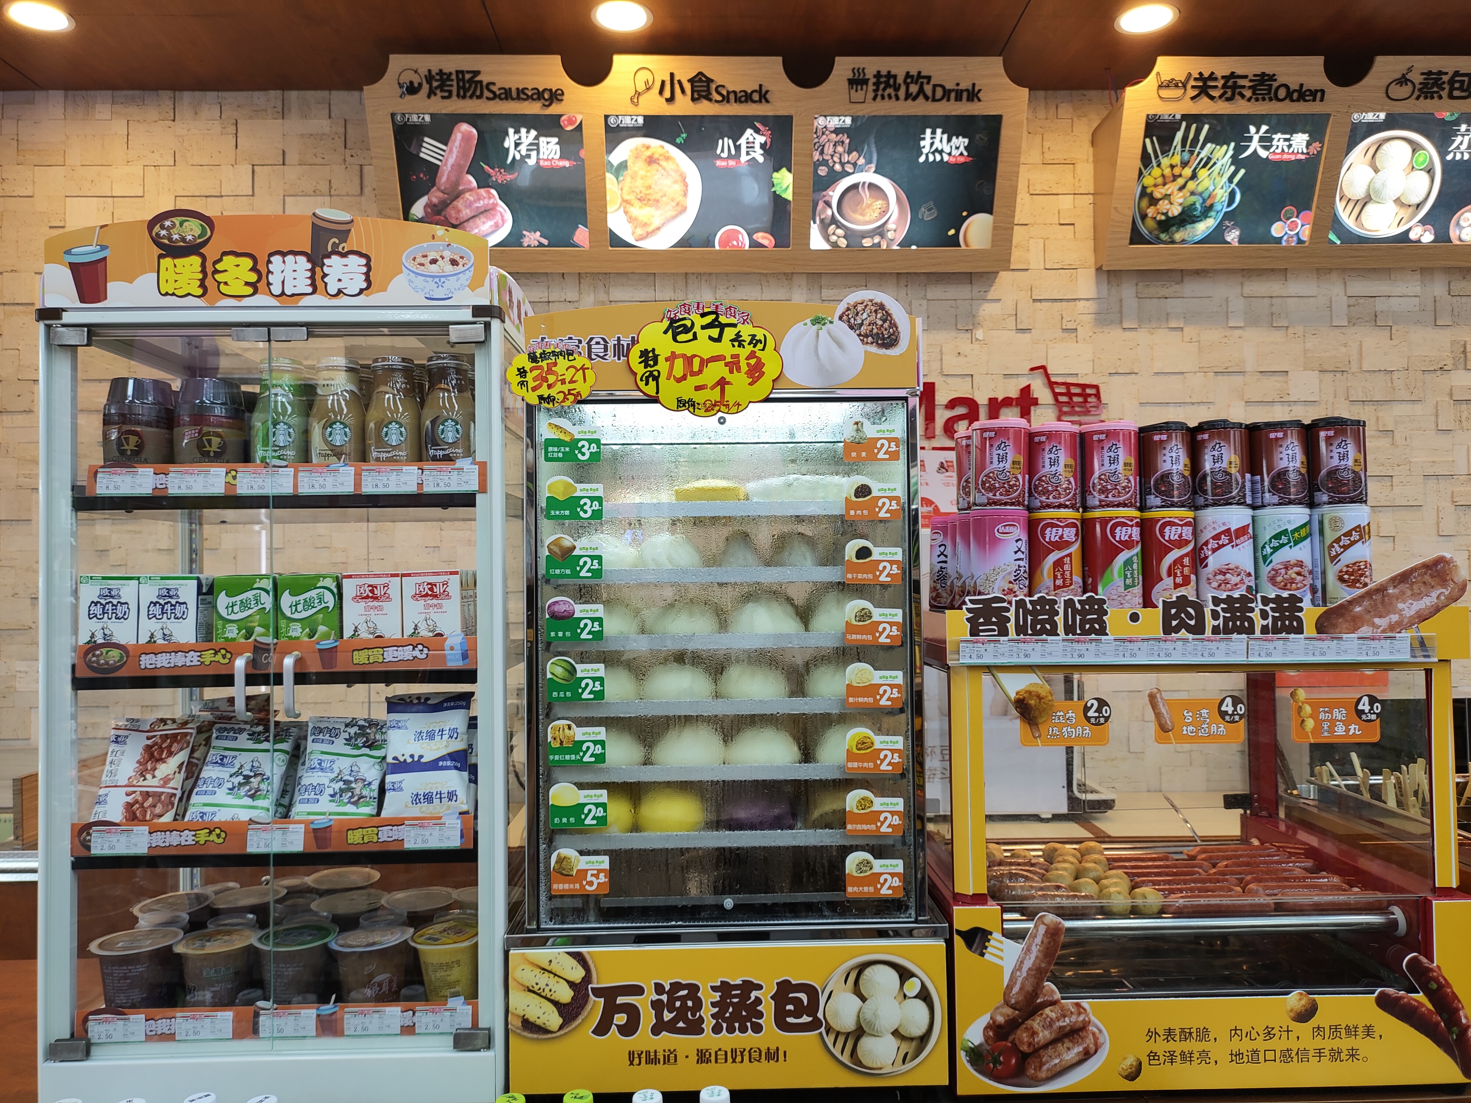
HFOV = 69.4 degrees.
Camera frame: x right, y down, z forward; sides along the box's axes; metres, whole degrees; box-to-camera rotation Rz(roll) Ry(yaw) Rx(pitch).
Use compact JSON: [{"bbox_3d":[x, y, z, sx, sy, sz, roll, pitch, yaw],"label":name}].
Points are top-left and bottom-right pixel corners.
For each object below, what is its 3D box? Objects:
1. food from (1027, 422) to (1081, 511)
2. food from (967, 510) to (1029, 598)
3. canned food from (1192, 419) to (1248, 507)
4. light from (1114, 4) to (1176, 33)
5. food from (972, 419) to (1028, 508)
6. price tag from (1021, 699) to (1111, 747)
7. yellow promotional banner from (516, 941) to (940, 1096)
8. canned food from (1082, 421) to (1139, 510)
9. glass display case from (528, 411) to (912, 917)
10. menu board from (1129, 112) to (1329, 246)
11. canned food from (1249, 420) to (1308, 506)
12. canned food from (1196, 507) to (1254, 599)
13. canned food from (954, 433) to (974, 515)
[{"bbox_3d":[0.373,-0.098,1.255,0.066,0.103,0.066,-1,-1,-2],"label":"food"},{"bbox_3d":[0.311,0.011,1.252,0.067,0.118,0.067,-1,-1,-2],"label":"food"},{"bbox_3d":[0.586,-0.103,1.285,0.067,0.104,0.067,-1,-1,-1],"label":"canned food"},{"bbox_3d":[0.946,-1.242,2.450,0.145,0.030,0.145,-1,-1,-1],"label":"light"},{"bbox_3d":[0.317,-0.101,1.270,0.067,0.104,0.067,-1,-1,-1],"label":"food"},{"bbox_3d":[0.361,0.188,1.160,0.098,0.053,0.008,-1,-1,-1],"label":"price tag"},{"bbox_3d":[-0.006,0.499,1.140,0.467,0.151,0.015,-1,-1,-2],"label":"yellow promotional banner"},{"bbox_3d":[0.452,-0.101,1.283,0.067,0.104,0.067,-1,-1,-1],"label":"canned food"},{"bbox_3d":[-0.016,0.121,1.337,0.428,0.570,0.380,-1,-1,-2],"label":"glass display case"},{"bbox_3d":[1.153,-0.865,2.479,0.428,0.292,0.035,-1,20,-2],"label":"menu board"},{"bbox_3d":[0.644,-0.102,1.263,0.066,0.103,0.066,-1,-1,-2],"label":"canned food"},{"bbox_3d":[0.590,0.008,1.285,0.067,0.122,0.067,-1,-1,-1],"label":"canned food"},{"bbox_3d":[0.316,-0.098,1.365,0.067,0.104,0.067,-1,-1,-1],"label":"canned food"}]

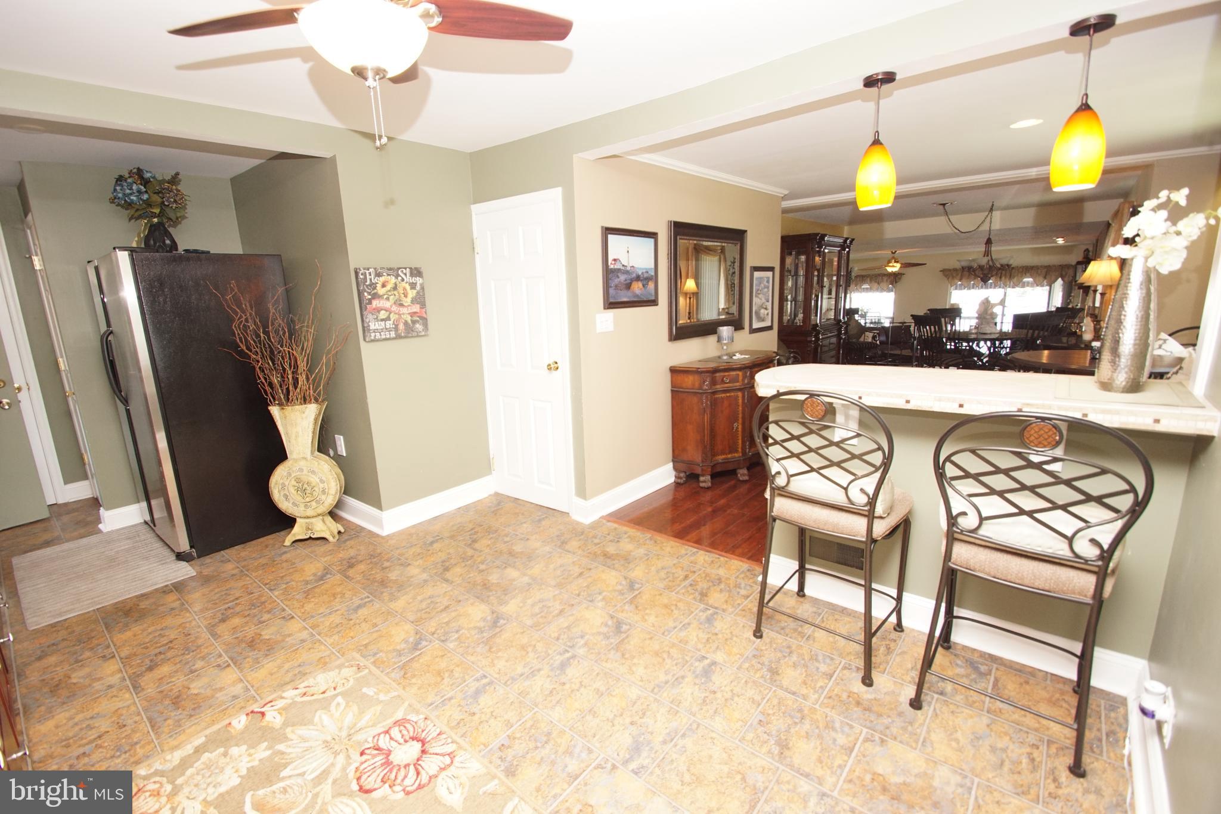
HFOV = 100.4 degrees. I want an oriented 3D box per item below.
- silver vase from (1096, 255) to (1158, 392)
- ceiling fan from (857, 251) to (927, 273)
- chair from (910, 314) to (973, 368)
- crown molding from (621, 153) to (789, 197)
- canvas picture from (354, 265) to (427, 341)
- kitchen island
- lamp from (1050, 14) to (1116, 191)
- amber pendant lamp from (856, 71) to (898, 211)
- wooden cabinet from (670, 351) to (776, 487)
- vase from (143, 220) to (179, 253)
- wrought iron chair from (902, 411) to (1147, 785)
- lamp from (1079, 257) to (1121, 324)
[{"bbox_3d":[1.867,-0.297,1.829,0.135,0.450,0.135,9,16,40],"label":"silver vase"},{"bbox_3d":[5.883,-3.012,10.600,1.270,0.450,1.270,5,14,30],"label":"ceiling fan"},{"bbox_3d":[4.167,-0.612,6.422,0.540,1.060,0.470,-5,13,-15],"label":"chair"},{"bbox_3d":[0.814,-1.775,3.883,0.062,0.065,2.520,9,17,41],"label":"crown molding"},{"bbox_3d":[-1.319,-0.630,3.104,0.035,0.420,0.410,9,17,41],"label":"canvas picture"},{"bbox_3d":[1.478,0.402,2.348,1.460,1.060,0.730,7,15,34],"label":"kitchen island"},{"bbox_3d":[1.505,-0.954,1.629,0.138,0.490,0.138,9,16,40],"label":"lamp"},{"bbox_3d":[1.037,-1.022,1.990,0.138,0.480,0.138,9,16,40],"label":"amber pendant lamp"},{"bbox_3d":[1.029,0.076,4.206,0.400,0.932,1.280,10,17,42],"label":"wooden cabinet"},{"bbox_3d":[-2.584,-0.969,2.919,0.160,0.210,0.160,8,16,37],"label":"vase"},{"bbox_3d":[1.353,0.510,1.685,0.480,1.090,0.530,9,16,41],"label":"wrought iron chair"},{"bbox_3d":[4.849,-1.093,5.066,0.340,0.750,0.340,8,16,39],"label":"lamp"}]

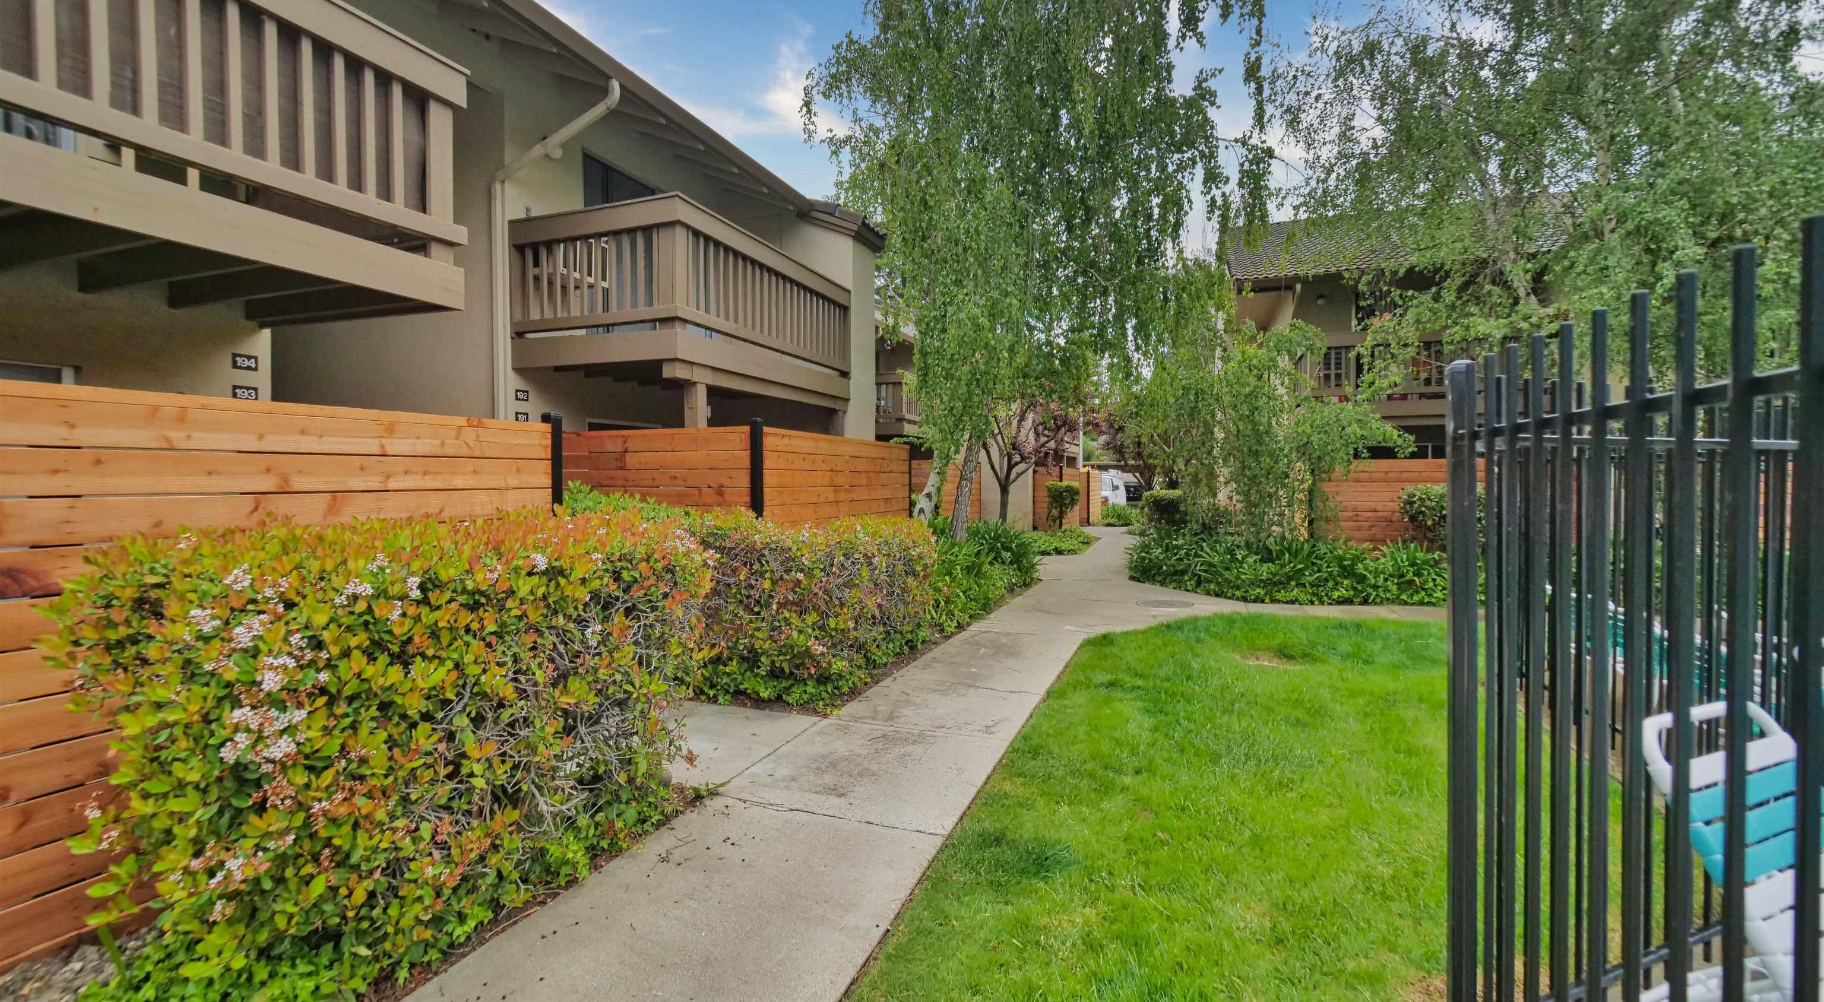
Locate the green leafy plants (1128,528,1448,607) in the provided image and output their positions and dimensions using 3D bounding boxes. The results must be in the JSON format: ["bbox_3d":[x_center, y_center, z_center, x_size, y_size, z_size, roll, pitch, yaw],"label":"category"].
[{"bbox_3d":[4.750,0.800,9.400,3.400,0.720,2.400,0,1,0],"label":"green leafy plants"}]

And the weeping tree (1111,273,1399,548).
[{"bbox_3d":[5.000,-1.120,11.000,4.000,4.250,3.400,0,1,0],"label":"weeping tree"}]

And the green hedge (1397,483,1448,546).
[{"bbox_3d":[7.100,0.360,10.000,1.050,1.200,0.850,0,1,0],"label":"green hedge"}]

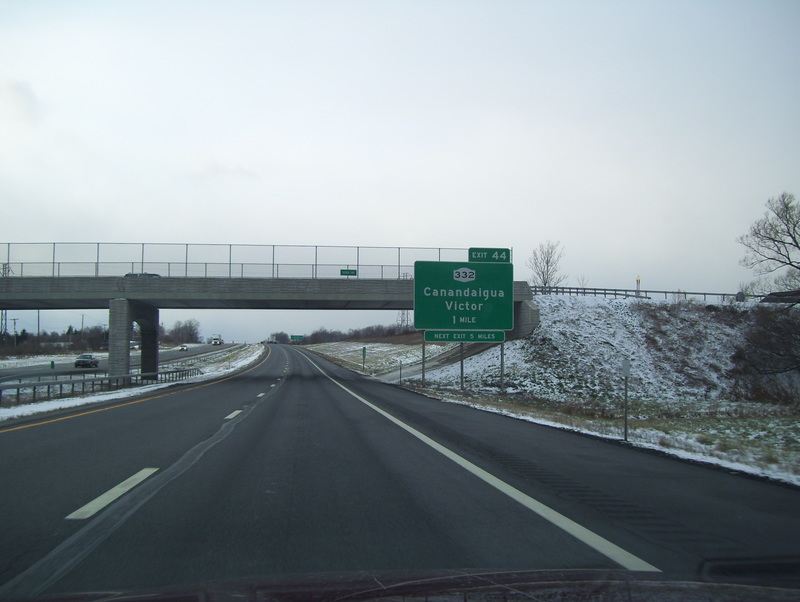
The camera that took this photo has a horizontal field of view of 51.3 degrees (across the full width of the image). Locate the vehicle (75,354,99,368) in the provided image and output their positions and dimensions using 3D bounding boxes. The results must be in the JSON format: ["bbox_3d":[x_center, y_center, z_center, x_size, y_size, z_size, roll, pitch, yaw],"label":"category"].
[{"bbox_3d":[-36.037,6.949,96.000,1.840,1.630,5.000,1,-4,-8],"label":"vehicle"}]

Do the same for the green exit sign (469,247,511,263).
[{"bbox_3d":[4.743,-2.409,44.000,2.130,0.750,0.060,1,-4,-9],"label":"green exit sign"}]

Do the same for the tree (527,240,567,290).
[{"bbox_3d":[18.592,-3.845,105.000,5.300,7.500,5.300,0,-4,0],"label":"tree"}]

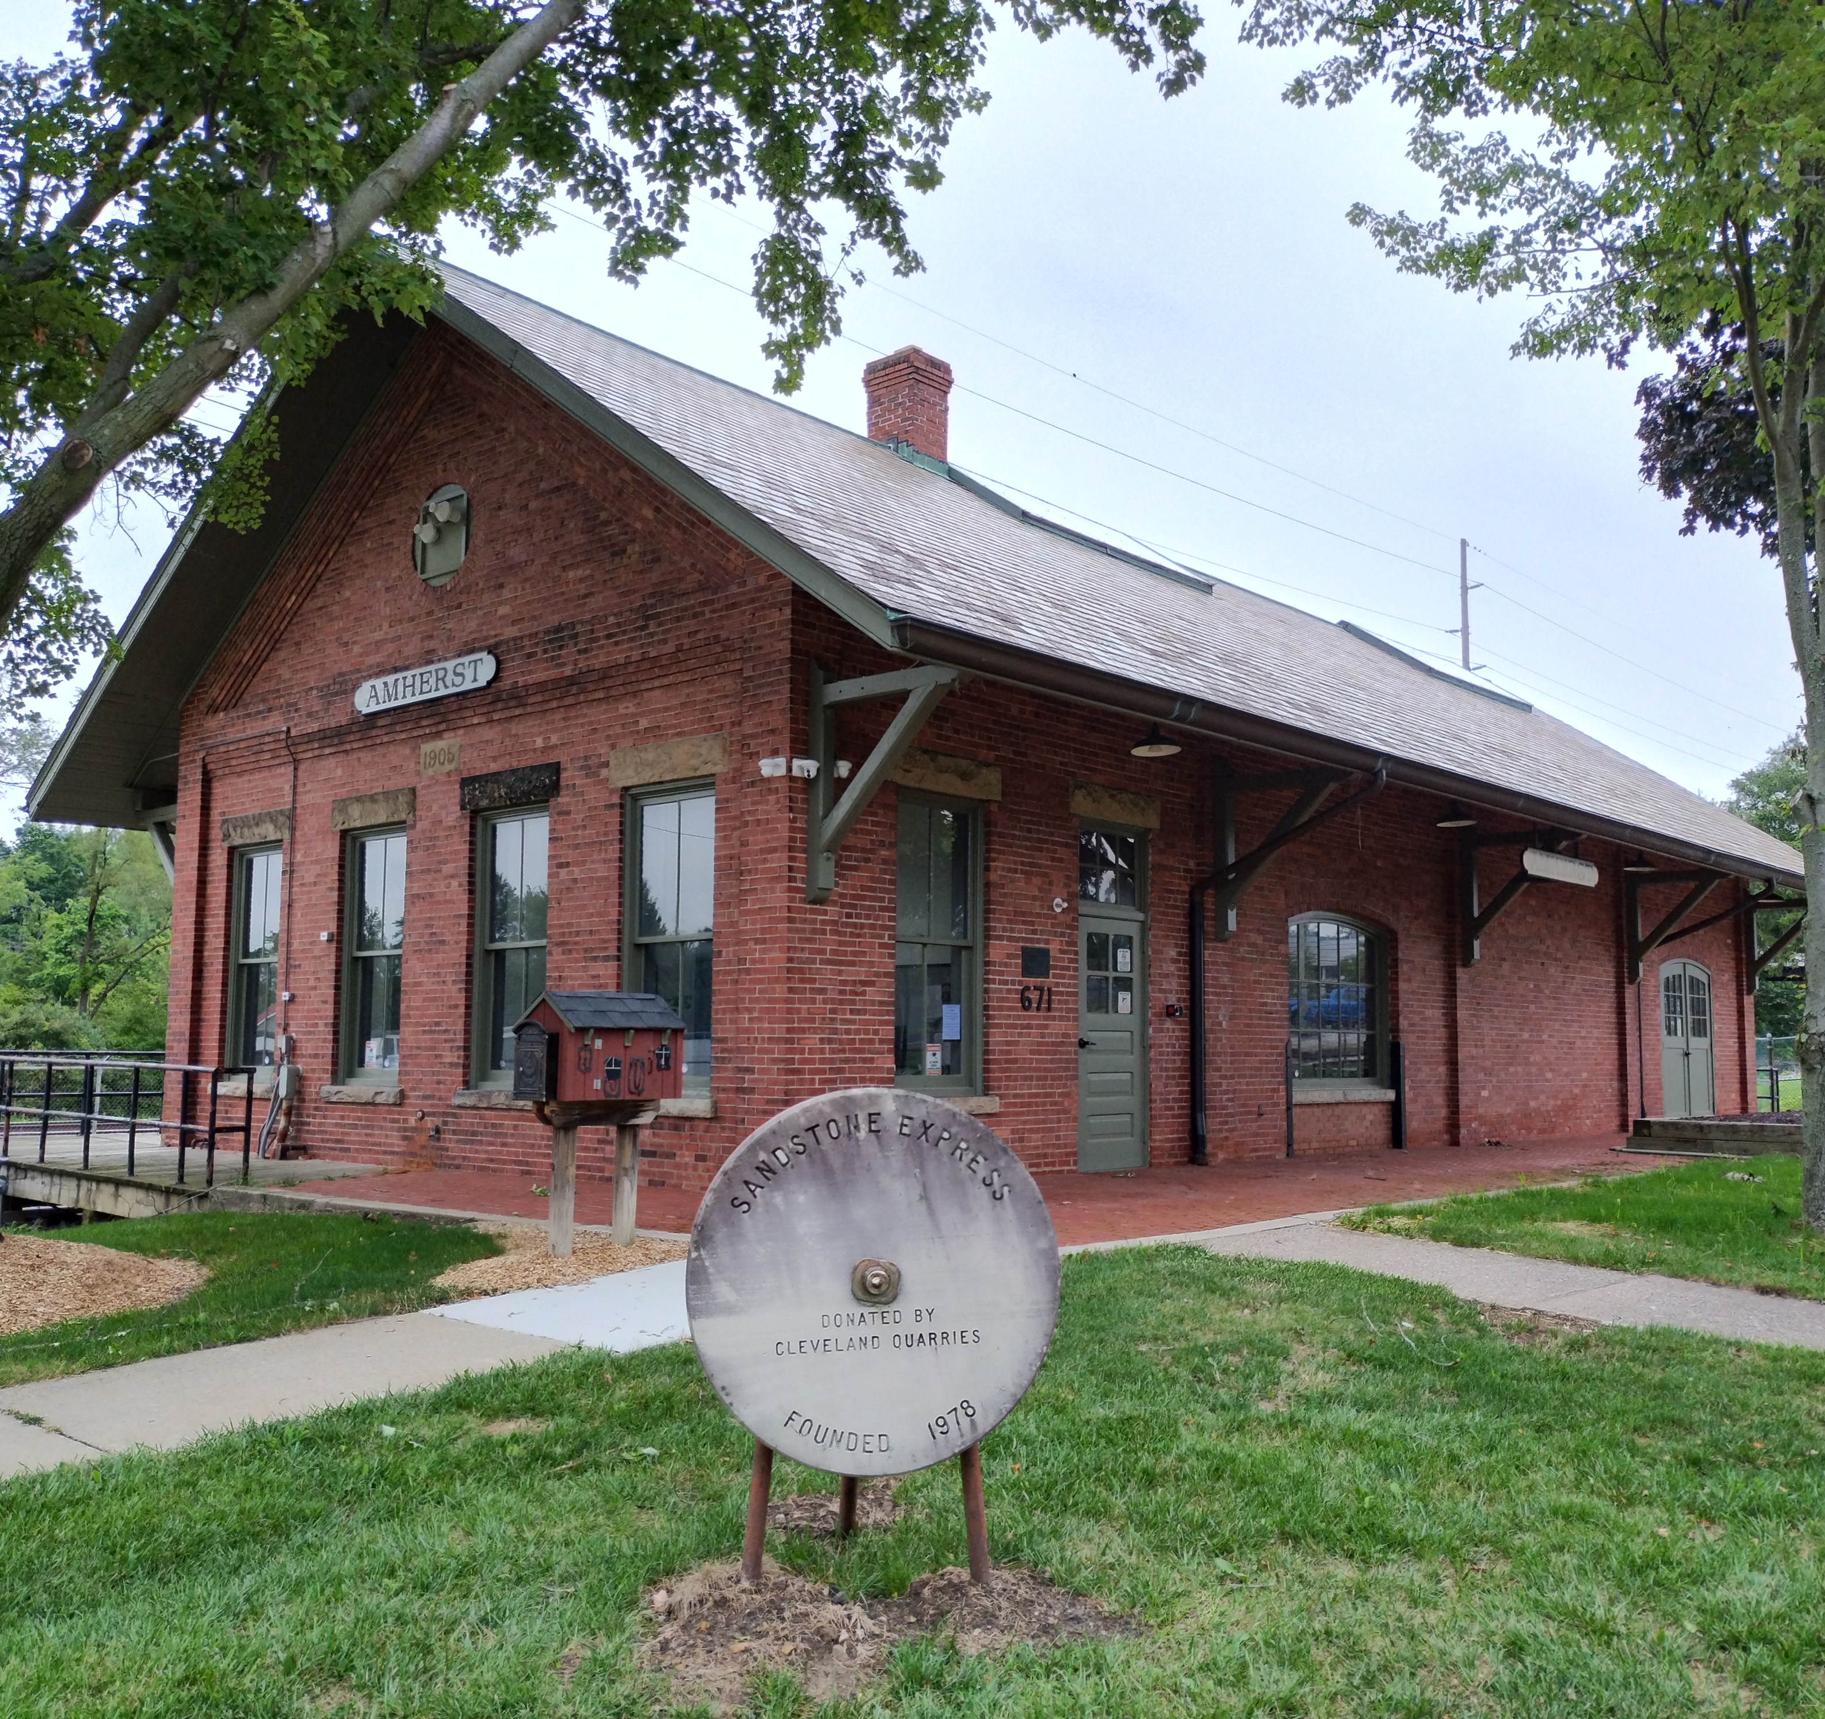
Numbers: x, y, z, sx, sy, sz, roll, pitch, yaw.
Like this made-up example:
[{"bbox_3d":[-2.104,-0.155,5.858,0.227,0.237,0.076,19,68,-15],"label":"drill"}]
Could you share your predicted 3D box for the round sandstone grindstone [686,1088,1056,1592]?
[{"bbox_3d":[-0.132,1.262,4.490,0.985,1.258,0.460,2,-6,-12],"label":"round sandstone grindstone"}]

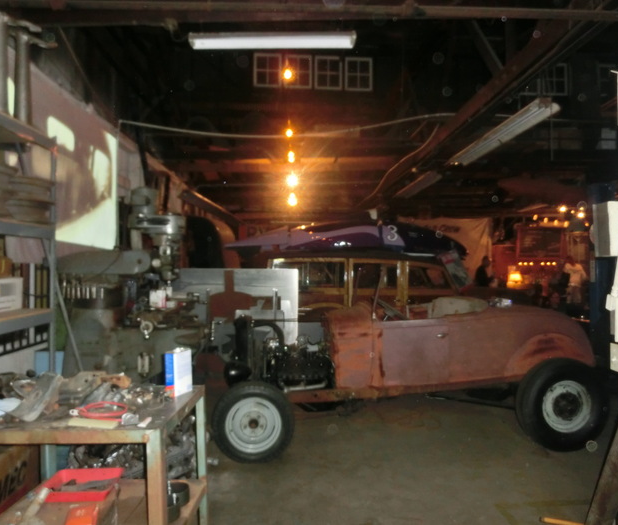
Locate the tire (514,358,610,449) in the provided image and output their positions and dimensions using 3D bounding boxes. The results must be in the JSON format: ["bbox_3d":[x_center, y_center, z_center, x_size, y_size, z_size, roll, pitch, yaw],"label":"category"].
[{"bbox_3d":[2.180,1.225,4.190,0.785,0.785,0.200,0,-1,-6],"label":"tire"}]

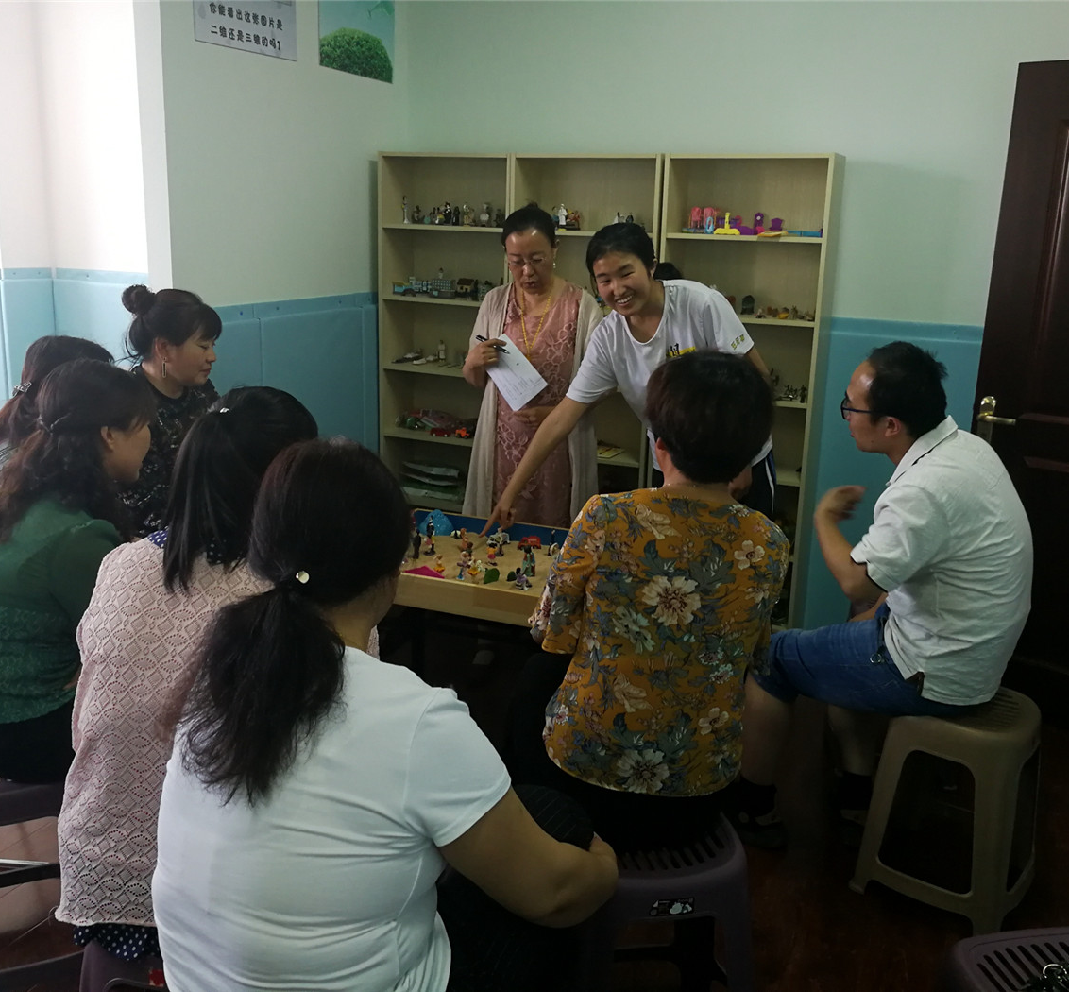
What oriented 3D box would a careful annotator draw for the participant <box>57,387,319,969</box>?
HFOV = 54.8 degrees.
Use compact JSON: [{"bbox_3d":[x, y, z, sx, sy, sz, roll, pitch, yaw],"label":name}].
[{"bbox_3d":[-0.403,0.429,1.811,0.500,1.265,0.720,8,14,26],"label":"participant"}]

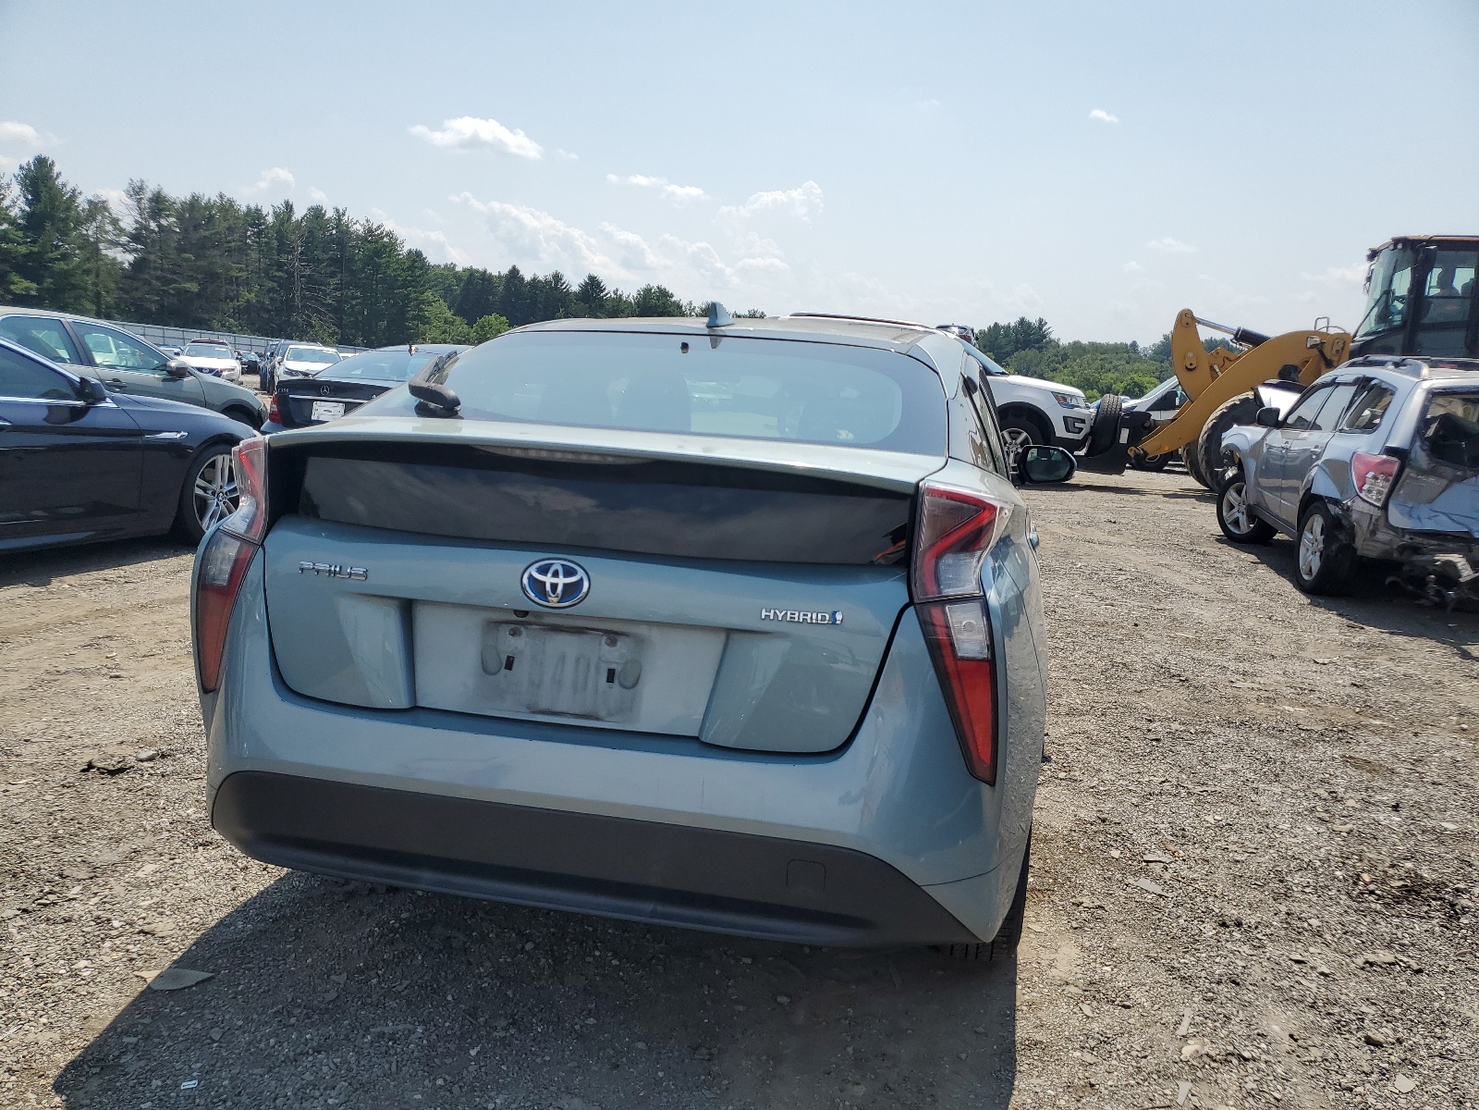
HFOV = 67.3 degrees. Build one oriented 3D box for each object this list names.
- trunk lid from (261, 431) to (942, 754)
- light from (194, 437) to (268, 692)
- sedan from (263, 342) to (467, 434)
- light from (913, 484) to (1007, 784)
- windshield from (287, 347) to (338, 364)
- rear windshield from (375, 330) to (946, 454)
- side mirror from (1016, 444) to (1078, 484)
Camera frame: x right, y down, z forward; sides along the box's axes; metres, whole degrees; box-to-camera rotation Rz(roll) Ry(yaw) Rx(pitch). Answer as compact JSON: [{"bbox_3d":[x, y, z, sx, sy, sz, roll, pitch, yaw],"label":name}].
[{"bbox_3d":[-0.283,0.042,1.988,1.210,0.530,0.260,5,9,11],"label":"trunk lid"},{"bbox_3d":[-0.940,0.017,2.167,0.200,0.510,0.250,5,9,11],"label":"light"},{"bbox_3d":[-3.200,-1.620,12.300,1.770,1.450,4.600,5,10,17],"label":"sedan"},{"bbox_3d":[0.387,0.128,1.908,0.200,0.510,0.250,5,9,11],"label":"light"},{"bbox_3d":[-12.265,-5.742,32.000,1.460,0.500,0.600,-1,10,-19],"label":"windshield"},{"bbox_3d":[-0.161,-0.386,2.432,1.210,0.240,0.800,5,16,11],"label":"rear windshield"},{"bbox_3d":[1.225,-0.365,4.476,0.250,0.170,0.160,5,9,11],"label":"side mirror"}]

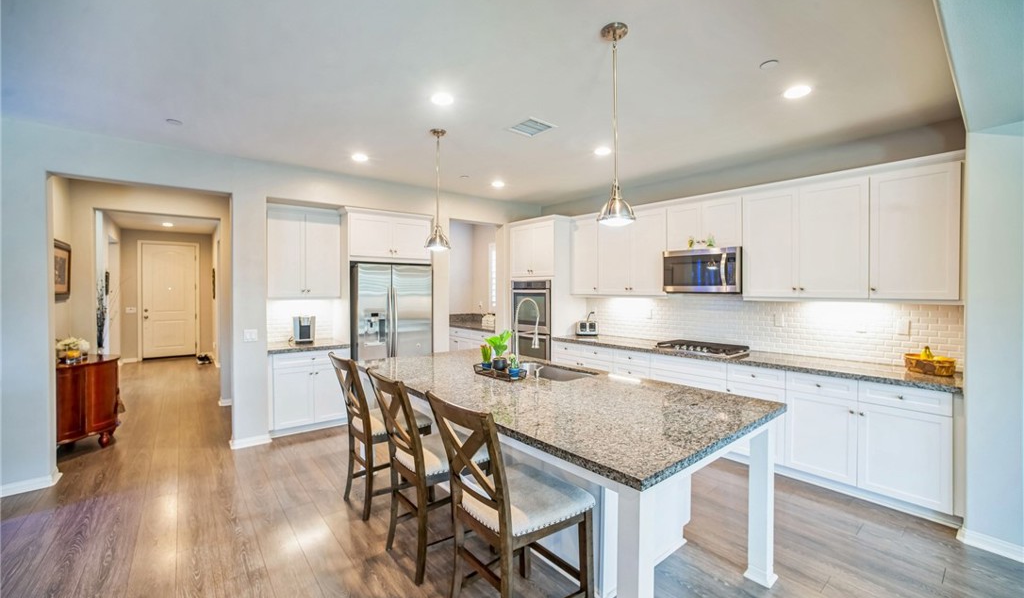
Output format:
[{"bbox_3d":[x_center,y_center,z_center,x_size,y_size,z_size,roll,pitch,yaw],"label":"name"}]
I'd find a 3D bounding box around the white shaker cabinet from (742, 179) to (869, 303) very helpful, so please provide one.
[{"bbox_3d":[2.592,-0.475,3.506,0.340,0.940,0.882,-1,1,-40],"label":"white shaker cabinet"}]

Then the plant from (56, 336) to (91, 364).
[{"bbox_3d":[-4.338,0.497,3.933,0.340,0.275,0.320,-1,1,-40],"label":"plant"}]

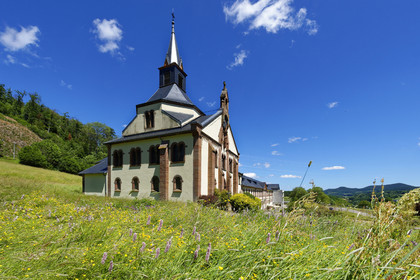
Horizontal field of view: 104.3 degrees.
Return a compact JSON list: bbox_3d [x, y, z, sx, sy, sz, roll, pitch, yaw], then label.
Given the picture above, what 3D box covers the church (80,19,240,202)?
[{"bbox_3d":[-6.800,-5.900,27.100,19.000,28.500,12.500,-7,-15,26],"label":"church"}]

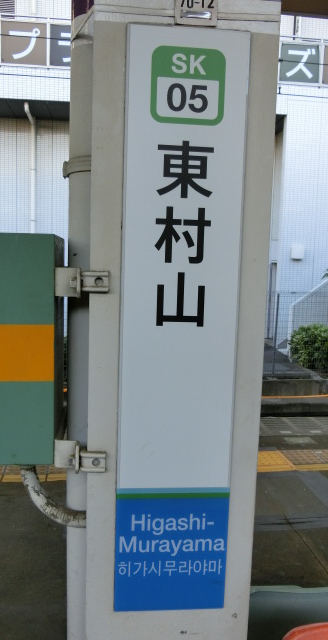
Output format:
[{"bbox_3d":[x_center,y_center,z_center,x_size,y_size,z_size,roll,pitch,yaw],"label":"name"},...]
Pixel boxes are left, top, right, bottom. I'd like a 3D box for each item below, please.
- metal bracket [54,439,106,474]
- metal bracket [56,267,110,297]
[{"bbox_3d":[-0.144,0.238,0.932,0.089,0.052,0.038,1,7,-5],"label":"metal bracket"},{"bbox_3d":[-0.137,-0.061,0.897,0.090,0.049,0.038,1,7,-5],"label":"metal bracket"}]

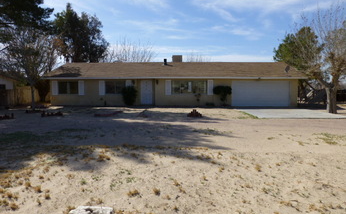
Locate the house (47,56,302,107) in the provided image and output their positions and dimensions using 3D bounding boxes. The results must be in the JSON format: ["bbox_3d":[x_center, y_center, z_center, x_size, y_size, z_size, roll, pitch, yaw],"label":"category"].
[{"bbox_3d":[0.155,-2.344,23.966,21.675,4.135,8.850,0,4,0],"label":"house"}]

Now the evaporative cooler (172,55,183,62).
[{"bbox_3d":[0.490,-4.794,25.011,1.020,0.950,1.020,0,4,2],"label":"evaporative cooler"}]

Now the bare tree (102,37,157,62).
[{"bbox_3d":[-5.762,-5.079,32.205,7.260,8.326,7.000,0,4,0],"label":"bare tree"}]

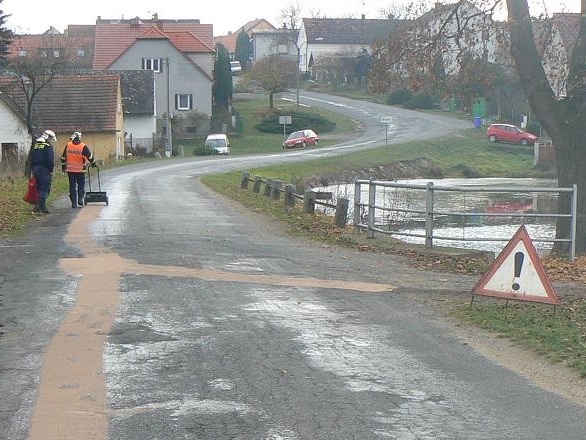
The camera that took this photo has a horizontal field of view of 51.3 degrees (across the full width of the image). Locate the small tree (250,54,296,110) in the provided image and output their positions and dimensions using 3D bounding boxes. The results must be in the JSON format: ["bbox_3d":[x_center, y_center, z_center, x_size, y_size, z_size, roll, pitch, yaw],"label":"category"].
[{"bbox_3d":[-2.143,-15.187,67.000,4.900,5.900,4.900,0,8,0],"label":"small tree"}]

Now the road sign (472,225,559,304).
[{"bbox_3d":[2.350,0.437,6.320,0.900,0.780,0.060,7,-3,23],"label":"road sign"}]

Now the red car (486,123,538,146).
[{"bbox_3d":[17.389,-6.710,48.300,3.970,1.470,1.700,7,9,17],"label":"red car"}]

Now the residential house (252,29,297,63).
[{"bbox_3d":[-3.039,-30.481,109.000,8.300,7.200,8.500,0,8,0],"label":"residential house"}]

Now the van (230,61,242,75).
[{"bbox_3d":[-9.176,-24.589,98.500,1.800,1.900,4.400,-1,8,-8],"label":"van"}]

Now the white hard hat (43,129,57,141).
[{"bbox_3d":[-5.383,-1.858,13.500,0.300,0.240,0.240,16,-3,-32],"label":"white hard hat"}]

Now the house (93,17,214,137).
[{"bbox_3d":[-13.700,-14.046,61.687,12.000,11.600,10.000,0,8,-3],"label":"house"}]

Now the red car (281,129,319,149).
[{"bbox_3d":[0.722,-6.839,51.800,1.650,1.450,3.800,-4,6,25],"label":"red car"}]

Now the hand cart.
[{"bbox_3d":[-4.747,-0.827,14.750,0.570,0.950,0.600,-1,8,-8],"label":"hand cart"}]

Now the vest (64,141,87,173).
[{"bbox_3d":[-5.237,-1.507,14.700,0.500,0.750,0.320,-1,8,-8],"label":"vest"}]

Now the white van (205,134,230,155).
[{"bbox_3d":[-6.722,-6.731,54.500,1.800,1.900,4.300,0,8,-2],"label":"white van"}]

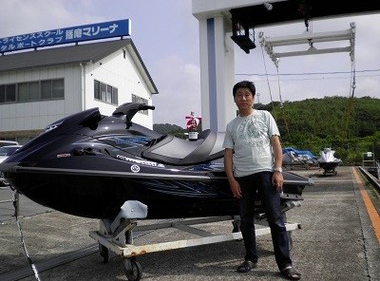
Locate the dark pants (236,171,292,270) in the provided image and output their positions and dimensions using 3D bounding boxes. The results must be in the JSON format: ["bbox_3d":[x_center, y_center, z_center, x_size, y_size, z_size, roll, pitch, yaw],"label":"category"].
[{"bbox_3d":[0.635,0.660,3.330,0.450,0.850,0.380,-2,-2,10],"label":"dark pants"}]

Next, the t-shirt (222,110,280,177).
[{"bbox_3d":[0.540,0.030,3.360,0.500,0.590,0.270,-4,-2,10],"label":"t-shirt"}]

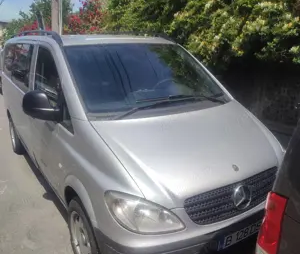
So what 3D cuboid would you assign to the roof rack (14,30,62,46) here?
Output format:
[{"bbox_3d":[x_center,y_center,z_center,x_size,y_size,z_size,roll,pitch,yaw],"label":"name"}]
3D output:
[{"bbox_3d":[-1.526,-1.116,3.667,0.090,0.140,2.700,-10,19,-32],"label":"roof rack"}]

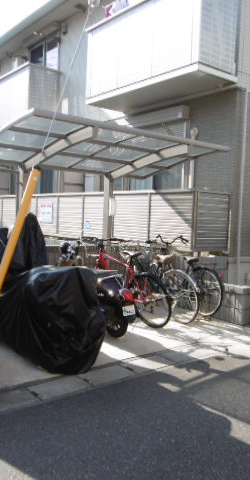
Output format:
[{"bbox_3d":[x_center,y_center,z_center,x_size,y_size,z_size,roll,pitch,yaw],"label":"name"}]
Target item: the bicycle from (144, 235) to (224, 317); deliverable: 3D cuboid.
[{"bbox_3d":[0.744,0.495,6.564,0.570,1.070,1.770,0,4,-39],"label":"bicycle"}]

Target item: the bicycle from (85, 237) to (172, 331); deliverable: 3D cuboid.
[{"bbox_3d":[-0.094,0.522,5.659,0.620,1.050,1.720,-1,4,-43],"label":"bicycle"}]

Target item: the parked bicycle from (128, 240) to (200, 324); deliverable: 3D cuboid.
[{"bbox_3d":[0.332,0.518,6.041,0.570,1.050,1.760,0,4,-39],"label":"parked bicycle"}]

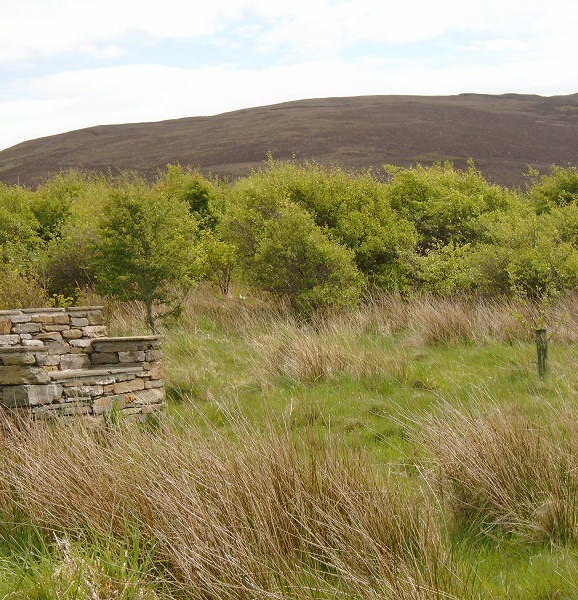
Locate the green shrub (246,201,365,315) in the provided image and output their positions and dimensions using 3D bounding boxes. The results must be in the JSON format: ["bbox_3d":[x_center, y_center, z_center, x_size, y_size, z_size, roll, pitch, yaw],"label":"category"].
[{"bbox_3d":[0.292,-0.707,38.000,2.050,2.030,1.900,0,2,0],"label":"green shrub"}]

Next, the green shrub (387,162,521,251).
[{"bbox_3d":[3.696,-1.619,48.000,3.040,2.900,2.600,0,2,0],"label":"green shrub"}]

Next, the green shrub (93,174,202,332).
[{"bbox_3d":[-2.205,-0.701,33.500,1.680,2.450,1.600,0,2,0],"label":"green shrub"}]

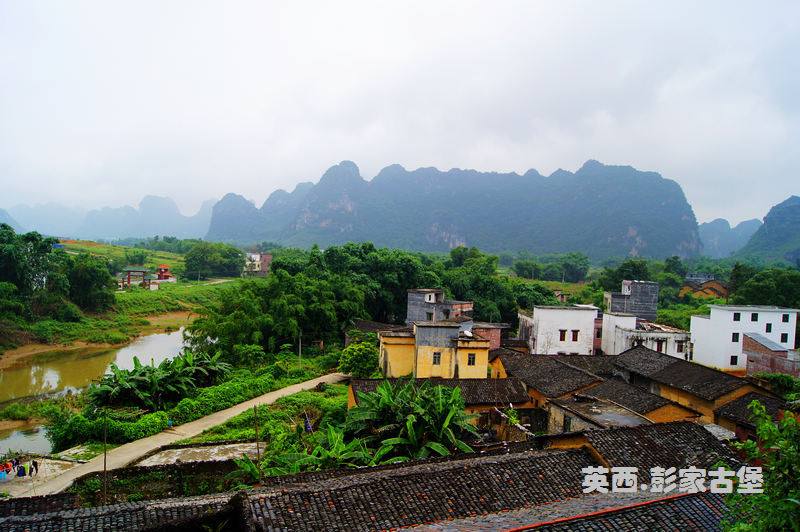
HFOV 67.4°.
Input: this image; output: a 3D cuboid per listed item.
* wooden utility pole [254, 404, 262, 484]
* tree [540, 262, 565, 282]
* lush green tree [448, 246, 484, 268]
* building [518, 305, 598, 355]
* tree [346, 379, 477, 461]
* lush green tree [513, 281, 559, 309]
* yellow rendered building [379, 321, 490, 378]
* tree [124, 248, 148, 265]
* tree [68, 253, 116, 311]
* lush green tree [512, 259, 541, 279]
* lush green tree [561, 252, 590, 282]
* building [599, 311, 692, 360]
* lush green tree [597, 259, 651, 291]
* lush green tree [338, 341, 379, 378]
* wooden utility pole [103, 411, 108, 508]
[{"bbox_3d":[-8.025,10.180,34.000,0.130,4.650,0.130,-3,4,0],"label":"wooden utility pole"},{"bbox_3d":[63.598,2.607,249.995,10.000,8.120,9.000,2,3,0],"label":"tree"},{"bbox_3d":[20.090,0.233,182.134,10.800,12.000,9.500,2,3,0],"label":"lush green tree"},{"bbox_3d":[20.827,9.119,79.579,7.600,8.300,8.200,2,3,-5],"label":"building"},{"bbox_3d":[0.854,11.543,44.500,9.000,5.800,7.500,2,4,0],"label":"tree"},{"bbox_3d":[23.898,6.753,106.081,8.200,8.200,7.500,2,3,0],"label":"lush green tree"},{"bbox_3d":[4.310,10.966,76.000,13.300,7.400,8.500,2,4,6],"label":"yellow rendered building"},{"bbox_3d":[-90.104,-1.539,205.000,7.500,8.800,7.500,2,4,0],"label":"tree"},{"bbox_3d":[-64.627,3.205,125.998,10.000,11.850,9.000,2,3,0],"label":"tree"},{"bbox_3d":[50.220,0.992,238.000,10.800,8.200,9.500,2,4,0],"label":"lush green tree"},{"bbox_3d":[67.331,0.767,230.000,11.200,11.700,10.500,2,4,0],"label":"lush green tree"},{"bbox_3d":[36.001,11.060,89.000,11.200,7.800,9.000,2,4,12],"label":"building"},{"bbox_3d":[61.789,3.165,165.000,13.500,11.000,12.000,2,4,0],"label":"lush green tree"},{"bbox_3d":[-4.707,10.606,68.000,4.500,4.300,4.300,2,3,0],"label":"lush green tree"},{"bbox_3d":[-17.686,11.469,36.001,0.130,5.750,0.130,2,3,0],"label":"wooden utility pole"}]

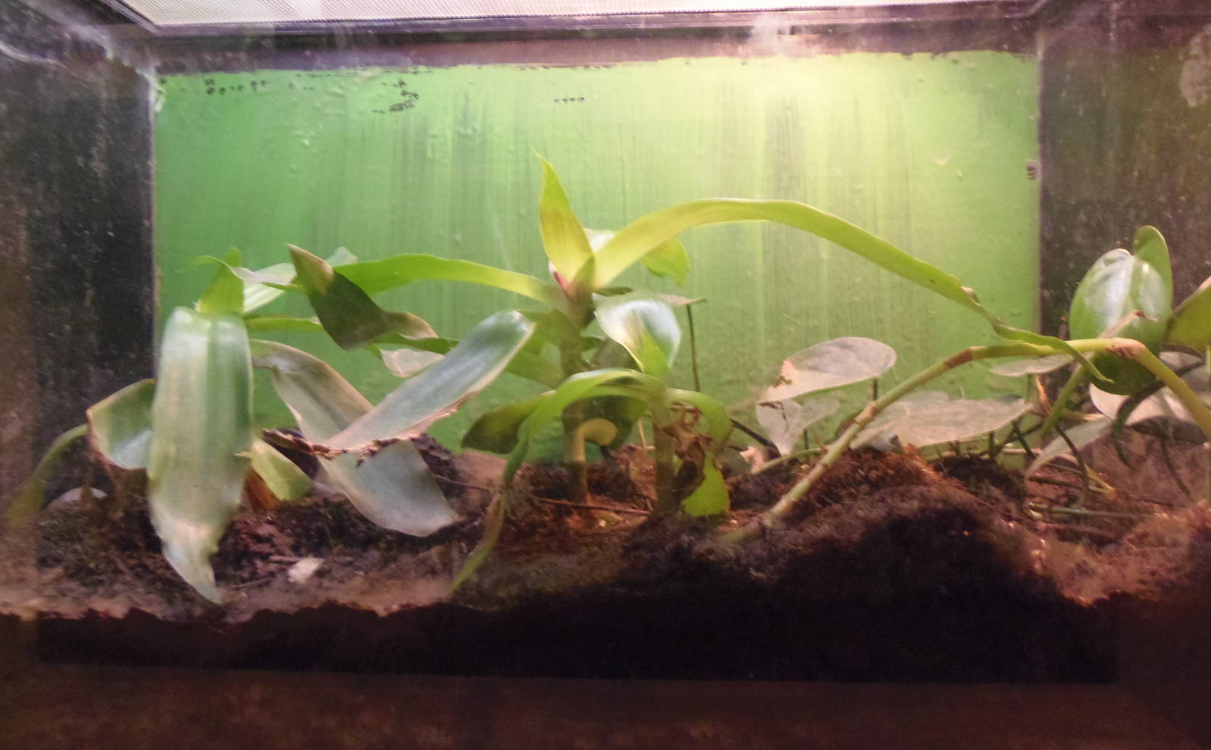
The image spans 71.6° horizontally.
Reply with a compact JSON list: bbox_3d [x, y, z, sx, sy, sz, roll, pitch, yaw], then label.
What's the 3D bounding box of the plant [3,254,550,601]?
[{"bbox_3d":[-0.168,0.018,0.420,0.265,0.160,0.190,0,1,3],"label":"plant"}]

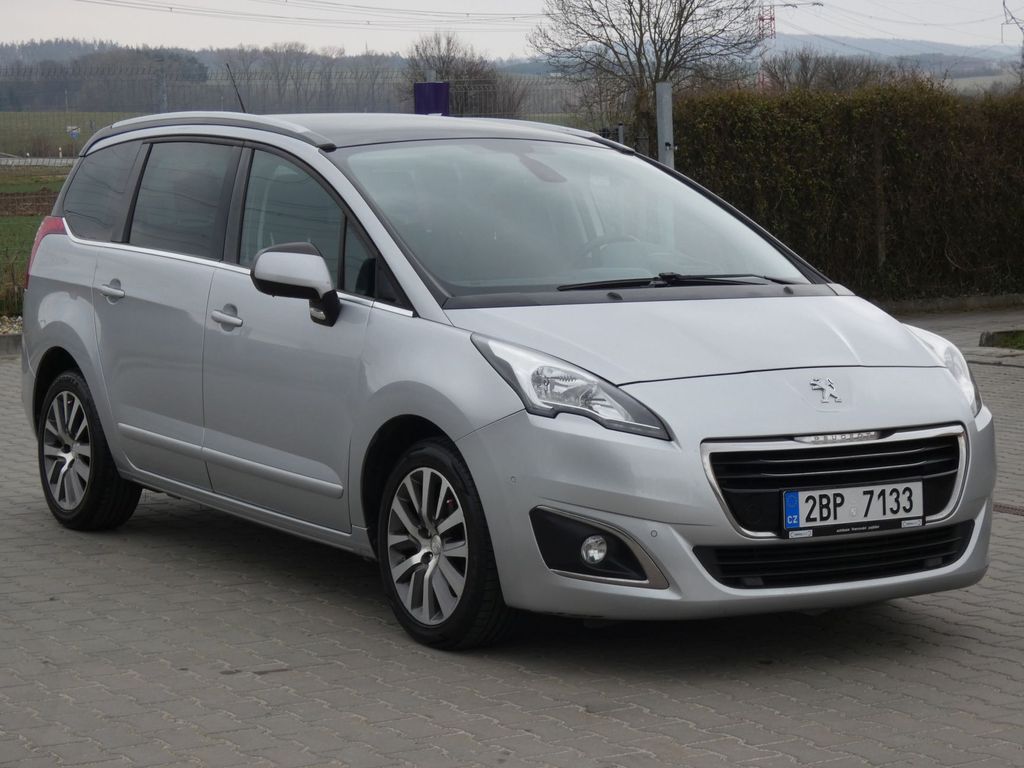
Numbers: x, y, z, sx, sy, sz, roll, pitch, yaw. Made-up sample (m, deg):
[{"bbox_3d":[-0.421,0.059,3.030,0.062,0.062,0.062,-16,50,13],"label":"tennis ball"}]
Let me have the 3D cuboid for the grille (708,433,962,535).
[{"bbox_3d":[0.954,0.278,6.707,0.980,0.280,0.130,-3,-2,-33],"label":"grille"}]

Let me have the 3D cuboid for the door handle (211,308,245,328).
[{"bbox_3d":[-0.980,-0.224,7.986,0.055,0.050,0.235,-3,6,-33],"label":"door handle"}]

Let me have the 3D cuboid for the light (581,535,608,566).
[{"bbox_3d":[0.206,0.454,6.454,0.088,0.088,0.070,-3,6,-33],"label":"light"}]

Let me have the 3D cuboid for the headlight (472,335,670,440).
[{"bbox_3d":[0.158,0.007,6.623,0.280,0.275,0.660,-3,6,-33],"label":"headlight"}]

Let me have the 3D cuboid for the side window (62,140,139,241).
[{"bbox_3d":[-1.620,-0.756,9.193,0.070,0.410,0.760,21,-5,-28],"label":"side window"}]

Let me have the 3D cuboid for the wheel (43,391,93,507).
[{"bbox_3d":[-1.682,0.261,9.283,0.190,0.472,0.472,-3,6,-33],"label":"wheel"}]

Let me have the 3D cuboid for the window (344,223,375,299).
[{"bbox_3d":[-0.472,-0.392,7.343,0.030,0.240,0.210,17,-5,-33],"label":"window"}]

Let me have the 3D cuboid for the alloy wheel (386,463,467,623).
[{"bbox_3d":[-0.190,0.483,7.037,0.190,0.470,0.470,-3,6,-33],"label":"alloy wheel"}]

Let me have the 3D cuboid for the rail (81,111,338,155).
[{"bbox_3d":[-1.181,-0.938,8.758,0.090,0.165,2.200,-3,6,-33],"label":"rail"}]

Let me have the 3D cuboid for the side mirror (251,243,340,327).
[{"bbox_3d":[-0.686,-0.313,7.384,0.235,0.265,0.200,-3,6,-33],"label":"side mirror"}]

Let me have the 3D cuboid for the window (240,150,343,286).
[{"bbox_3d":[-0.722,-0.559,7.785,0.060,0.470,0.870,21,-7,-33],"label":"window"}]

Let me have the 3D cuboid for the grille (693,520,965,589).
[{"bbox_3d":[0.953,0.500,6.715,1.070,0.160,0.110,-3,6,-33],"label":"grille"}]

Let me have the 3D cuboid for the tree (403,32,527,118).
[{"bbox_3d":[-2.236,-13.909,110.000,5.800,5.300,5.500,0,5,0],"label":"tree"}]

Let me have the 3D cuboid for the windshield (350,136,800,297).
[{"bbox_3d":[0.187,-0.571,7.813,1.460,0.140,1.100,-3,33,-33],"label":"windshield"}]

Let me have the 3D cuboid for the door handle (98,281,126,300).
[{"bbox_3d":[-1.496,-0.347,8.743,0.050,0.055,0.215,-3,6,-33],"label":"door handle"}]

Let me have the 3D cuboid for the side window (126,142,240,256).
[{"bbox_3d":[-1.200,-0.671,8.523,0.060,0.435,0.820,21,-6,-31],"label":"side window"}]

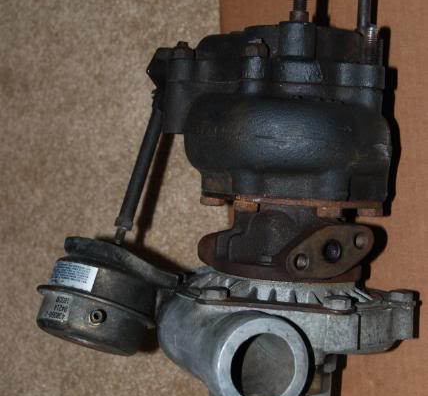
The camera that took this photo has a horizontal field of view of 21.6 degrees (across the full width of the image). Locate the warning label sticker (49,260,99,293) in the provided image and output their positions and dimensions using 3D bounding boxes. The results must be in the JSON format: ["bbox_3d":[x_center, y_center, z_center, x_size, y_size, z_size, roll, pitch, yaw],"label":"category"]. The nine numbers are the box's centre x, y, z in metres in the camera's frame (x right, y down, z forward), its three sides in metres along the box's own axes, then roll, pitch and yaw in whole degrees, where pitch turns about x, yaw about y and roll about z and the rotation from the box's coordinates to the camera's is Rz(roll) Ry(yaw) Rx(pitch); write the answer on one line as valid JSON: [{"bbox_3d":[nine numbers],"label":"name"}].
[{"bbox_3d":[-0.080,0.043,0.615,0.038,0.007,0.015,5,73,46],"label":"warning label sticker"}]

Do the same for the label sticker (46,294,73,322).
[{"bbox_3d":[-0.086,0.060,0.607,0.019,0.002,0.014,6,74,42],"label":"label sticker"}]

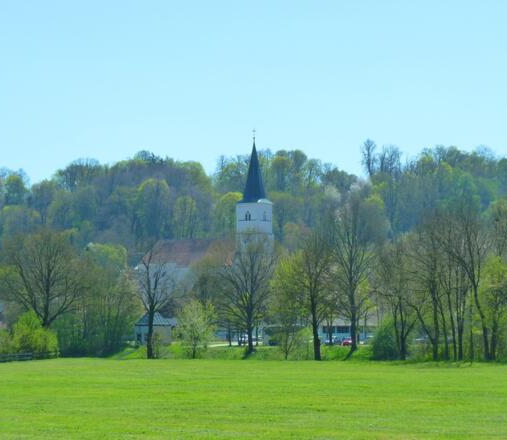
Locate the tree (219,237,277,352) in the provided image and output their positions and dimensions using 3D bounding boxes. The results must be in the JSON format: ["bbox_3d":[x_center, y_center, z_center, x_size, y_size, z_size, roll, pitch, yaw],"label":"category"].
[{"bbox_3d":[-1.040,11.230,285.000,8.330,17.550,8.500,0,-4,0],"label":"tree"}]

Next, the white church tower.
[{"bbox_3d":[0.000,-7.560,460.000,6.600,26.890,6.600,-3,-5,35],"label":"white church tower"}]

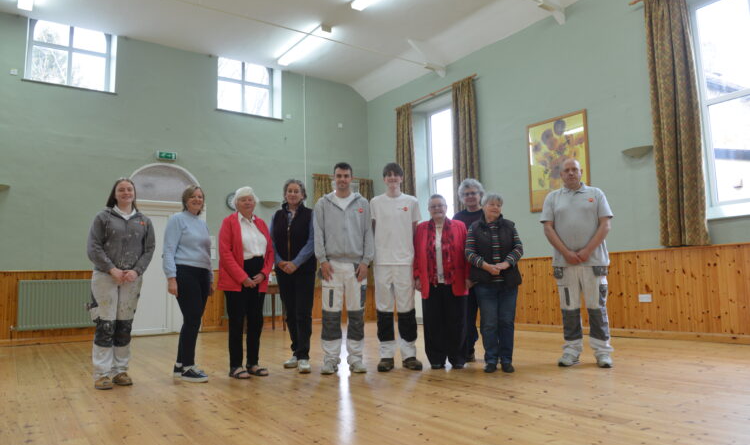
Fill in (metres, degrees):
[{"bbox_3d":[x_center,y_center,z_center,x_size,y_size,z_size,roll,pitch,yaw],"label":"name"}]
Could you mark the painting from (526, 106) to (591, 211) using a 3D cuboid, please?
[{"bbox_3d":[2.510,-0.818,7.446,0.045,1.265,0.973,4,-8,-37],"label":"painting"}]

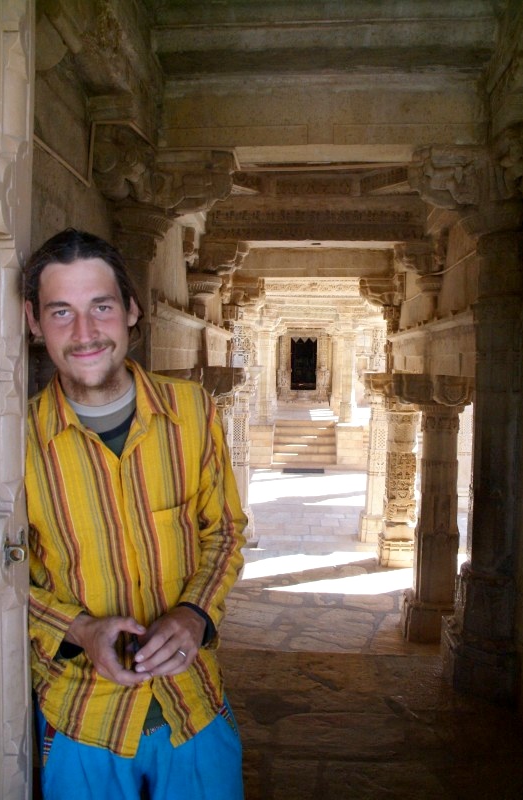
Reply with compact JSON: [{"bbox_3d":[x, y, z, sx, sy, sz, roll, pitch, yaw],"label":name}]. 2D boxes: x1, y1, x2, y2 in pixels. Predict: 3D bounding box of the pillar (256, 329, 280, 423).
[{"bbox_3d":[0.113,-0.435,10.851,0.360,1.692,0.360,0,3,4],"label":"pillar"}]

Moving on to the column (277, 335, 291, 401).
[{"bbox_3d":[0.552,-0.801,14.974,0.335,1.641,0.320,0,3,4],"label":"column"}]

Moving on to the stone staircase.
[{"bbox_3d":[0.786,0.756,10.867,1.073,0.682,1.423,0,3,4],"label":"stone staircase"}]

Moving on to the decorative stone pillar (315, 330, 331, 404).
[{"bbox_3d":[1.508,-0.816,14.912,0.374,1.696,0.320,0,3,4],"label":"decorative stone pillar"}]

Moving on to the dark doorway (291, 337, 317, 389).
[{"bbox_3d":[1.076,-0.923,15.134,0.628,1.319,0.180,0,3,4],"label":"dark doorway"}]

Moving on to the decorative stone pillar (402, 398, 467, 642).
[{"bbox_3d":[1.120,0.736,3.884,0.420,1.506,0.420,0,3,4],"label":"decorative stone pillar"}]

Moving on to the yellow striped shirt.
[{"bbox_3d":[-0.240,0.283,1.100,0.460,0.710,0.290,-3,3,-5],"label":"yellow striped shirt"}]

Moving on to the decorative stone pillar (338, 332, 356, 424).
[{"bbox_3d":[1.582,-0.427,11.103,0.340,1.660,0.340,0,3,4],"label":"decorative stone pillar"}]

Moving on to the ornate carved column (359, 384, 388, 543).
[{"bbox_3d":[1.155,0.606,5.991,0.380,1.529,0.380,0,3,4],"label":"ornate carved column"}]

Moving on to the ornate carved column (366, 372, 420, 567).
[{"bbox_3d":[1.221,0.587,5.237,0.480,1.653,0.460,0,3,4],"label":"ornate carved column"}]

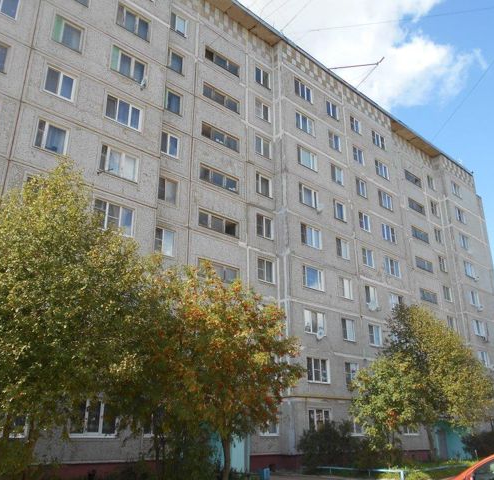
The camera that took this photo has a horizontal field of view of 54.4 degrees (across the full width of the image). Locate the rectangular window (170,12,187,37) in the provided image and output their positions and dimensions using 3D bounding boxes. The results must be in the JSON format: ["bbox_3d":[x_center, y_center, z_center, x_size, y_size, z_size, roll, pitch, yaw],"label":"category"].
[{"bbox_3d":[-4.228,-12.996,28.743,1.400,1.357,0.200,18,-27,-39],"label":"rectangular window"}]

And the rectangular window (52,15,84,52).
[{"bbox_3d":[-8.267,-9.490,22.203,1.450,1.480,0.150,18,-28,-38],"label":"rectangular window"}]

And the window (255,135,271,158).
[{"bbox_3d":[1.074,-6.117,31.598,1.530,1.380,0.150,18,-27,-39],"label":"window"}]

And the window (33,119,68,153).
[{"bbox_3d":[-8.275,-4.338,20.437,1.370,1.370,0.150,18,-27,-39],"label":"window"}]

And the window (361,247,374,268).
[{"bbox_3d":[8.593,1.313,34.265,1.340,1.340,0.150,18,-28,-38],"label":"window"}]

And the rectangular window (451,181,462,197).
[{"bbox_3d":[21.488,-4.995,49.450,1.970,1.387,0.150,18,-28,-39],"label":"rectangular window"}]

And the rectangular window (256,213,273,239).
[{"bbox_3d":[1.059,-0.762,29.102,1.390,1.430,0.150,18,-28,-38],"label":"rectangular window"}]

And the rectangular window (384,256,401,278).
[{"bbox_3d":[11.158,2.082,36.718,1.900,1.387,0.150,18,-28,-39],"label":"rectangular window"}]

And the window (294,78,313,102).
[{"bbox_3d":[4.096,-10.710,34.797,1.968,1.357,0.200,18,-27,-39],"label":"window"}]

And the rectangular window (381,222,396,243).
[{"bbox_3d":[11.292,-0.524,38.220,2.010,1.360,0.150,18,-27,-39],"label":"rectangular window"}]

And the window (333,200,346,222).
[{"bbox_3d":[6.550,-2.052,33.948,1.375,1.357,0.200,18,-27,-39],"label":"window"}]

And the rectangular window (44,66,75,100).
[{"bbox_3d":[-8.231,-6.864,21.206,1.366,1.357,0.200,18,-27,-39],"label":"rectangular window"}]

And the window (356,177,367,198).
[{"bbox_3d":[8.705,-3.977,36.523,1.220,1.360,0.200,18,-28,-38],"label":"window"}]

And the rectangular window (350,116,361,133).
[{"bbox_3d":[8.768,-9.183,38.843,1.355,1.357,0.200,18,-27,-39],"label":"rectangular window"}]

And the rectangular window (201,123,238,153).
[{"bbox_3d":[-1.570,-6.110,28.766,2.888,0.924,0.200,18,-27,-39],"label":"rectangular window"}]

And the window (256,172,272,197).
[{"bbox_3d":[1.059,-3.387,30.133,1.390,1.470,0.150,18,-28,-38],"label":"window"}]

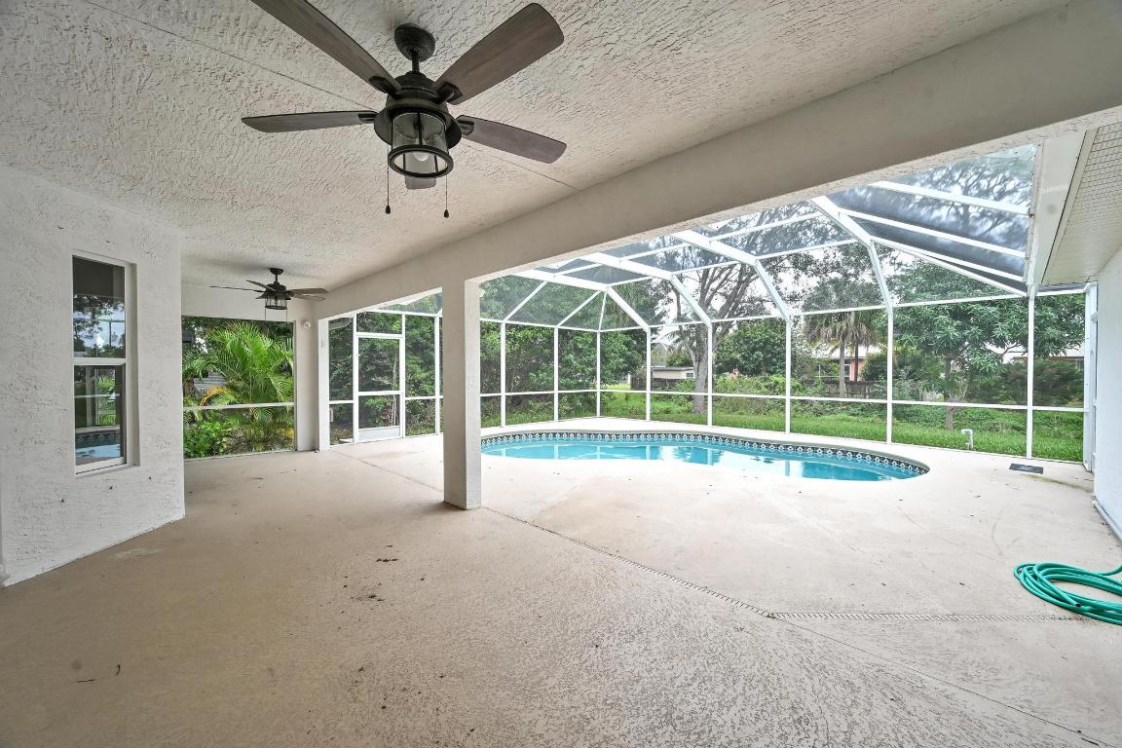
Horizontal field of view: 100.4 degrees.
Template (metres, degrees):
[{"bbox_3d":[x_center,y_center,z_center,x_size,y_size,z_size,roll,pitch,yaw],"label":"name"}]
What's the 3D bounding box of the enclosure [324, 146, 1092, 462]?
[{"bbox_3d":[1.644,-0.408,7.383,7.500,3.360,9.250,0,1,-44],"label":"enclosure"}]

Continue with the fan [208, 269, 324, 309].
[{"bbox_3d":[-3.661,-1.085,6.014,1.400,0.500,1.400,0,1,-44],"label":"fan"}]

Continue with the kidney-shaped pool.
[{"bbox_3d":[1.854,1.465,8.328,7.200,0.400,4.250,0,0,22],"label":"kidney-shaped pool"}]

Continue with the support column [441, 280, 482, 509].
[{"bbox_3d":[-0.981,0.200,4.661,0.175,2.190,0.406,0,1,-44],"label":"support column"}]

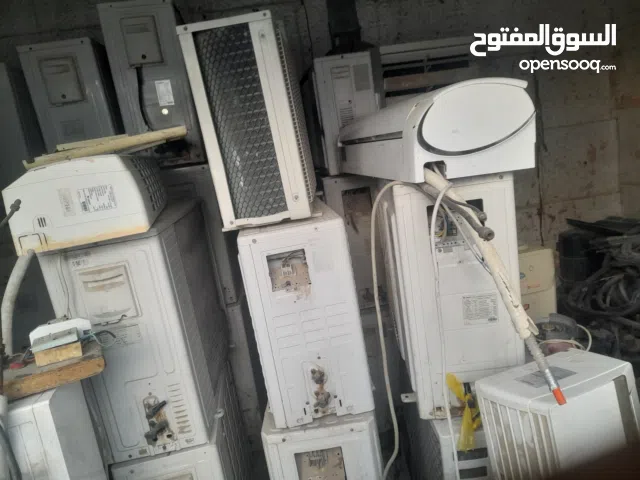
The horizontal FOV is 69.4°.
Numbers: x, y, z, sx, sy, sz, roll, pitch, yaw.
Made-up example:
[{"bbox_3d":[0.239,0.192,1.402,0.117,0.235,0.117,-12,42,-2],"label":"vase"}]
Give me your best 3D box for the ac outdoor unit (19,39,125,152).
[{"bbox_3d":[-1.178,-0.662,2.439,0.295,0.560,0.790,-11,13,-8],"label":"ac outdoor unit"}]

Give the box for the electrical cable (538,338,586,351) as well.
[{"bbox_3d":[0.682,0.297,1.300,0.135,0.040,0.060,-10,13,-2],"label":"electrical cable"}]

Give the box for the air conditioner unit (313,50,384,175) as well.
[{"bbox_3d":[0.086,-0.688,2.617,0.275,0.545,0.770,-11,13,-7],"label":"air conditioner unit"}]

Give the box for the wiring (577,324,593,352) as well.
[{"bbox_3d":[0.744,0.276,1.300,0.045,0.083,0.050,-10,13,-2],"label":"wiring"}]

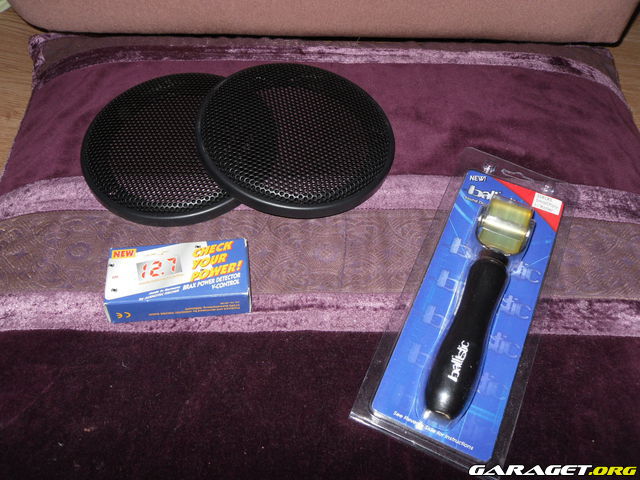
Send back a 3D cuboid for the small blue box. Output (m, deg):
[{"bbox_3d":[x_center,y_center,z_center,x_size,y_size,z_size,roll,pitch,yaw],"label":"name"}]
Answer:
[{"bbox_3d":[-0.098,0.029,0.457,0.096,0.023,0.049,-4,50,-5],"label":"small blue box"}]

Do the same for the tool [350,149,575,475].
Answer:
[{"bbox_3d":[0.119,0.021,0.467,0.099,0.038,0.275,20,53,12],"label":"tool"}]

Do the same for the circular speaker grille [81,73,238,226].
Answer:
[{"bbox_3d":[-0.119,-0.085,0.549,0.168,0.019,0.168,0,55,0],"label":"circular speaker grille"}]

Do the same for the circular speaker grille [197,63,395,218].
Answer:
[{"bbox_3d":[-0.018,-0.092,0.546,0.168,0.019,0.168,5,55,-7],"label":"circular speaker grille"}]

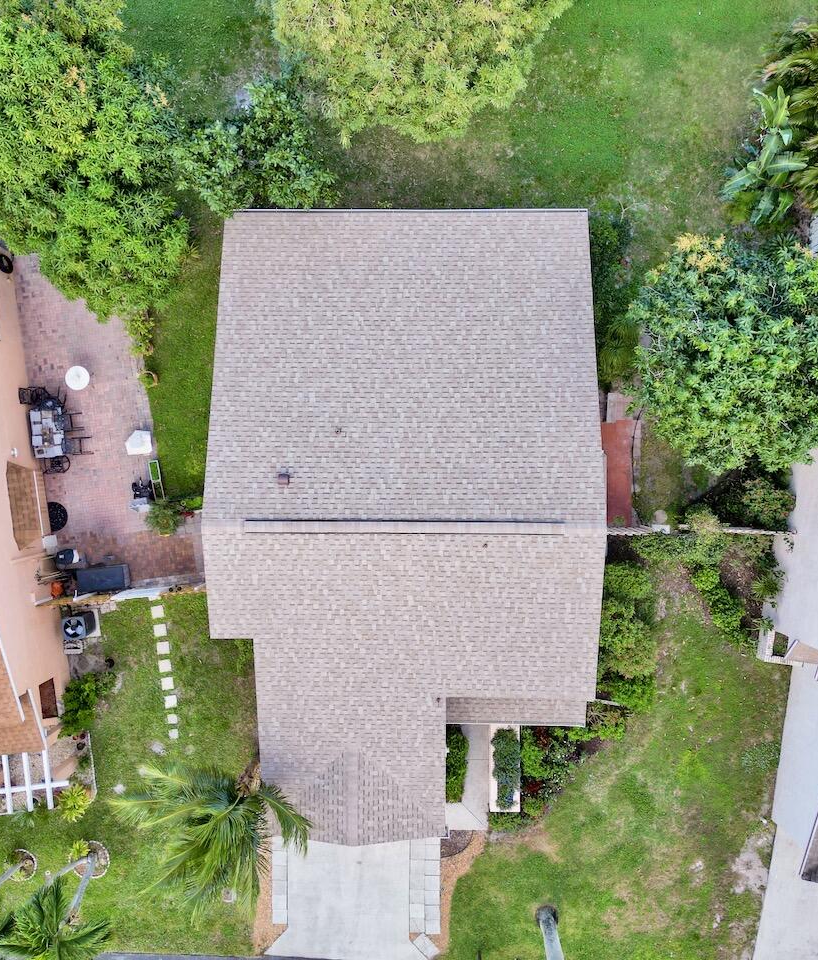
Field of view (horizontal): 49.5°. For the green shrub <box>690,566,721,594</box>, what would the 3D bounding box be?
[{"bbox_3d":[9.150,3.100,27.400,1.000,0.800,0.880,0,90,0],"label":"green shrub"}]

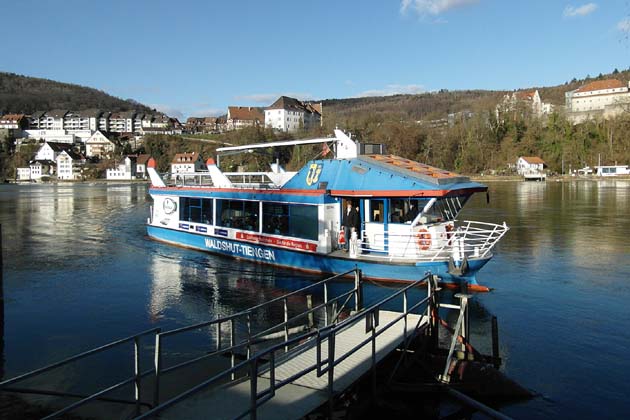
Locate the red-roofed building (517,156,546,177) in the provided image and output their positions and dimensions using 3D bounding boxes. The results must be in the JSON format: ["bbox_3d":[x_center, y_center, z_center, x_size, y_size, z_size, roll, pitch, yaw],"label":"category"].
[{"bbox_3d":[108.488,-21.547,228.000,10.000,9.500,8.000,-1,4,-13],"label":"red-roofed building"}]

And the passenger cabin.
[{"bbox_3d":[-1.513,-0.959,20.391,17.700,4.500,4.000,4,6,45],"label":"passenger cabin"}]

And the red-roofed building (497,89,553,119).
[{"bbox_3d":[115.110,-57.830,250.000,25.000,17.000,13.000,4,6,43],"label":"red-roofed building"}]

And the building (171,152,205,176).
[{"bbox_3d":[-68.654,-23.692,245.000,13.000,13.500,10.500,1,4,12],"label":"building"}]

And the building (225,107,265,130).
[{"bbox_3d":[-43.991,-57.600,288.000,24.000,15.000,13.000,-2,4,-20],"label":"building"}]

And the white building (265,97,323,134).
[{"bbox_3d":[-13.747,-58.349,278.000,15.500,22.000,35.000,3,5,37],"label":"white building"}]

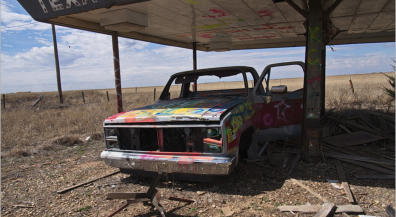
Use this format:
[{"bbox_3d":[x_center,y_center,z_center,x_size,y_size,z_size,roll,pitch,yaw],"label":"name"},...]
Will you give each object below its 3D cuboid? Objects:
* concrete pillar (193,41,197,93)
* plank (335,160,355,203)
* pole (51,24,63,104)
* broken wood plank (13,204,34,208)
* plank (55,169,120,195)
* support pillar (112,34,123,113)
[{"bbox_3d":[-0.092,-0.912,9.458,0.130,2.670,0.130,1,7,25],"label":"concrete pillar"},{"bbox_3d":[1.945,0.916,3.674,0.085,0.030,1.540,1,7,22],"label":"plank"},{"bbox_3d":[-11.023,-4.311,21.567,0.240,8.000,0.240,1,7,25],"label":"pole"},{"bbox_3d":[-1.976,1.111,3.112,0.288,0.015,0.030,0,6,12],"label":"broken wood plank"},{"bbox_3d":[-1.489,1.020,3.885,0.050,0.030,0.999,3,8,36],"label":"plank"},{"bbox_3d":[-2.014,-0.586,6.960,0.135,2.570,0.135,1,7,25],"label":"support pillar"}]

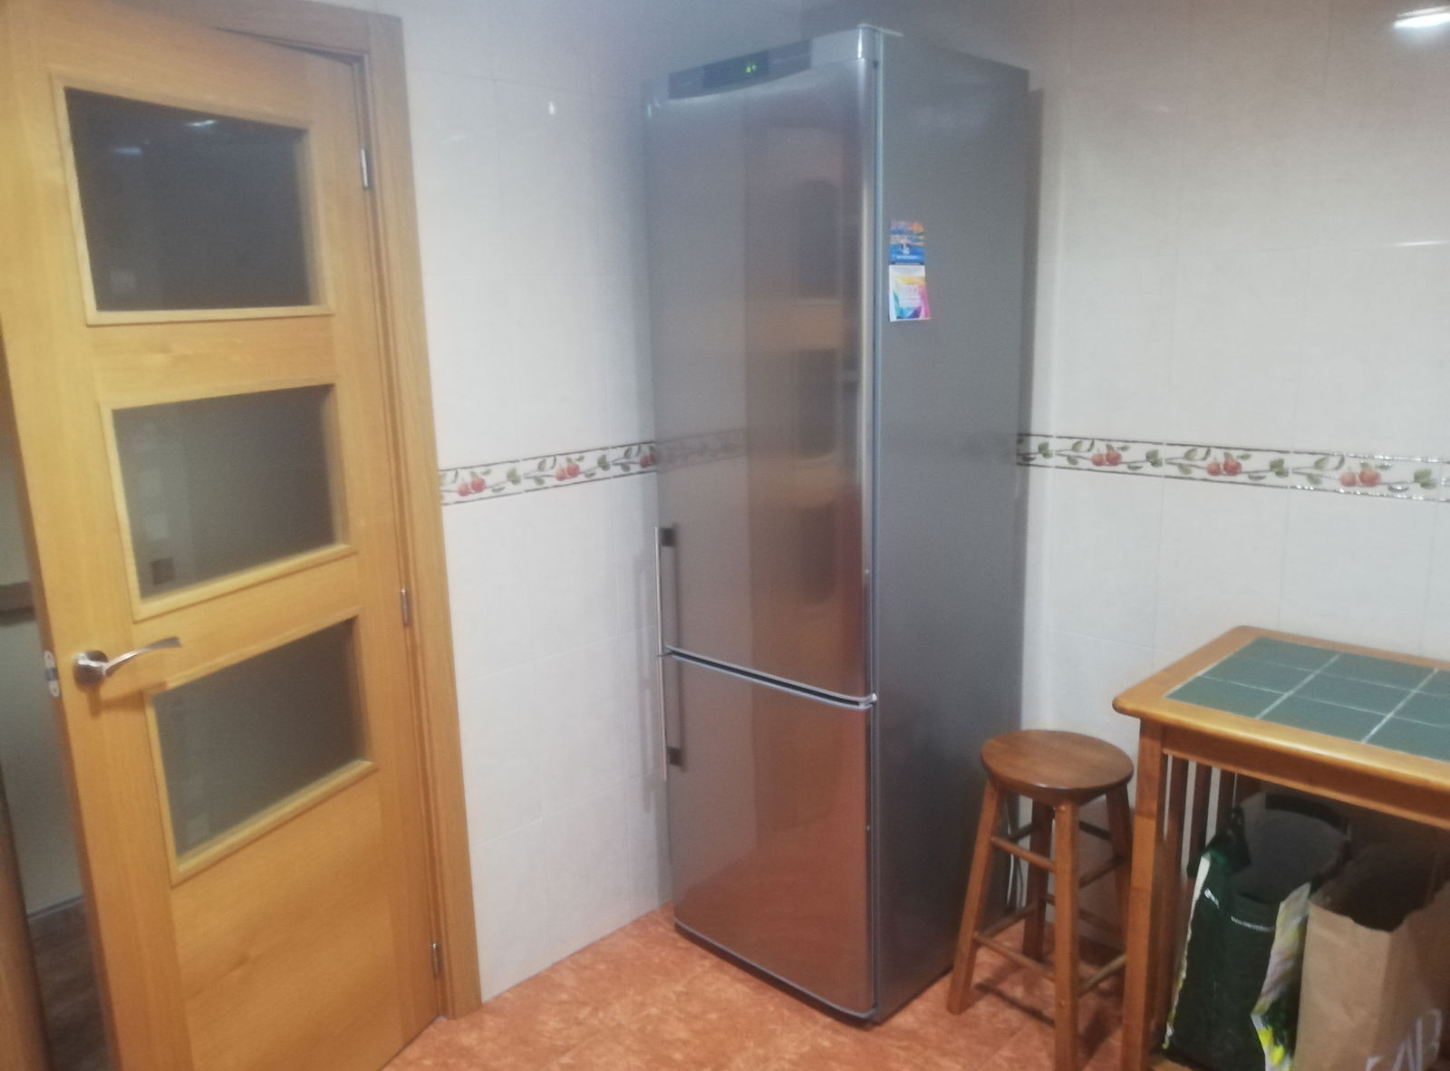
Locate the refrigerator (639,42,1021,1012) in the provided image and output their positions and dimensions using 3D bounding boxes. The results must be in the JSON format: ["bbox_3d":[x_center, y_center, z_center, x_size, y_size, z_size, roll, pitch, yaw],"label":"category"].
[{"bbox_3d":[0.250,0.003,2.514,0.597,2.005,0.611,9,16,42],"label":"refrigerator"}]

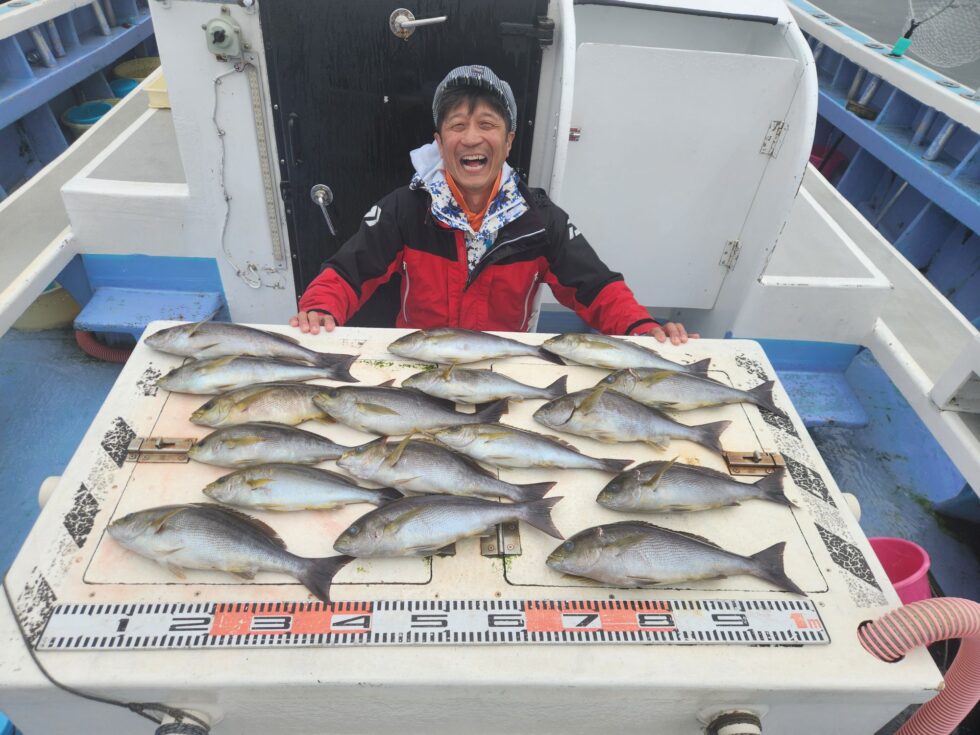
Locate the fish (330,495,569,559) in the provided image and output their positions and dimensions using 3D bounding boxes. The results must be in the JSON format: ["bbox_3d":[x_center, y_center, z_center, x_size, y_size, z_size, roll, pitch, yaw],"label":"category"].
[{"bbox_3d":[-0.048,0.220,0.937,0.347,0.050,0.097,-6,42,-12],"label":"fish"}]

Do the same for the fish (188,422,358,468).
[{"bbox_3d":[-0.316,0.119,1.028,0.301,0.044,0.085,-1,42,-8],"label":"fish"}]

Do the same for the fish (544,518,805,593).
[{"bbox_3d":[0.256,0.260,0.905,0.358,0.052,0.102,2,41,-4],"label":"fish"}]

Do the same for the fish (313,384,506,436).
[{"bbox_3d":[-0.134,0.073,1.095,0.334,0.049,0.101,2,41,-3],"label":"fish"}]

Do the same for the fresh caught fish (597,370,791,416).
[{"bbox_3d":[0.367,0.040,1.185,0.354,0.053,0.095,1,41,-5],"label":"fresh caught fish"}]

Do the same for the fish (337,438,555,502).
[{"bbox_3d":[-0.064,0.157,1.006,0.342,0.050,0.098,6,41,1],"label":"fish"}]

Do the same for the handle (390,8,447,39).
[{"bbox_3d":[-0.170,-0.802,1.536,0.135,0.065,0.045,1,41,-4],"label":"handle"}]

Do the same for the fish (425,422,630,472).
[{"bbox_3d":[0.071,0.134,1.049,0.335,0.049,0.080,7,41,2],"label":"fish"}]

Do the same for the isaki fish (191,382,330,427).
[{"bbox_3d":[-0.323,0.051,1.093,0.337,0.041,0.080,-9,43,-15],"label":"isaki fish"}]

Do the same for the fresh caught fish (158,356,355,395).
[{"bbox_3d":[-0.399,0.008,1.133,0.337,0.044,0.087,-5,42,-12],"label":"fresh caught fish"}]

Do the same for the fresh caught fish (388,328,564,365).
[{"bbox_3d":[-0.024,-0.041,1.236,0.338,0.050,0.088,0,41,-6],"label":"fresh caught fish"}]

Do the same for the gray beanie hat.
[{"bbox_3d":[-0.032,-0.597,1.450,0.182,0.137,0.220,3,23,-3],"label":"gray beanie hat"}]

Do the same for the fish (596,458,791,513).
[{"bbox_3d":[0.319,0.181,1.004,0.326,0.048,0.095,-3,42,-9],"label":"fish"}]

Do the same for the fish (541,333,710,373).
[{"bbox_3d":[0.264,-0.024,1.236,0.328,0.044,0.087,6,41,1],"label":"fish"}]

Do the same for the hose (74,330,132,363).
[{"bbox_3d":[-1.268,-0.071,2.171,0.289,0.055,0.147,1,41,-5],"label":"hose"}]

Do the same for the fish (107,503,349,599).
[{"bbox_3d":[-0.352,0.235,0.872,0.337,0.053,0.102,9,41,5],"label":"fish"}]

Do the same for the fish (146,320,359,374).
[{"bbox_3d":[-0.430,-0.041,1.185,0.386,0.045,0.093,5,41,0],"label":"fish"}]

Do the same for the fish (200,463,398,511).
[{"bbox_3d":[-0.273,0.179,0.965,0.291,0.043,0.078,3,41,-3],"label":"fish"}]

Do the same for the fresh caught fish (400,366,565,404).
[{"bbox_3d":[-0.003,0.033,1.147,0.302,0.040,0.080,-1,42,-7],"label":"fresh caught fish"}]

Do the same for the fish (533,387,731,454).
[{"bbox_3d":[0.250,0.086,1.121,0.356,0.051,0.114,5,41,-1],"label":"fish"}]

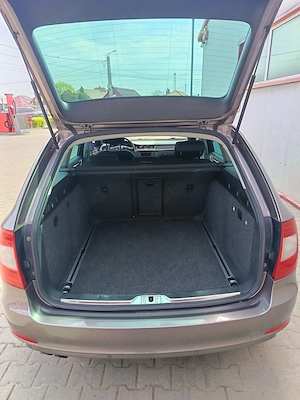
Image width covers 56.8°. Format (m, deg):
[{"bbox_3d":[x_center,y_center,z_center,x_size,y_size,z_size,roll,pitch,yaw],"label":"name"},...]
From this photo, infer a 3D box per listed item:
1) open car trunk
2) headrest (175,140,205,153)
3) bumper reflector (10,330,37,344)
[{"bbox_3d":[-0.013,0.086,1.859,1.100,0.570,1.100,-2,18,0],"label":"open car trunk"},{"bbox_3d":[0.319,-0.422,2.203,0.240,0.110,0.100,-2,18,0],"label":"headrest"},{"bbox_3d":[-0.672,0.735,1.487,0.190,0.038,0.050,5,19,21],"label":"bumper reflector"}]

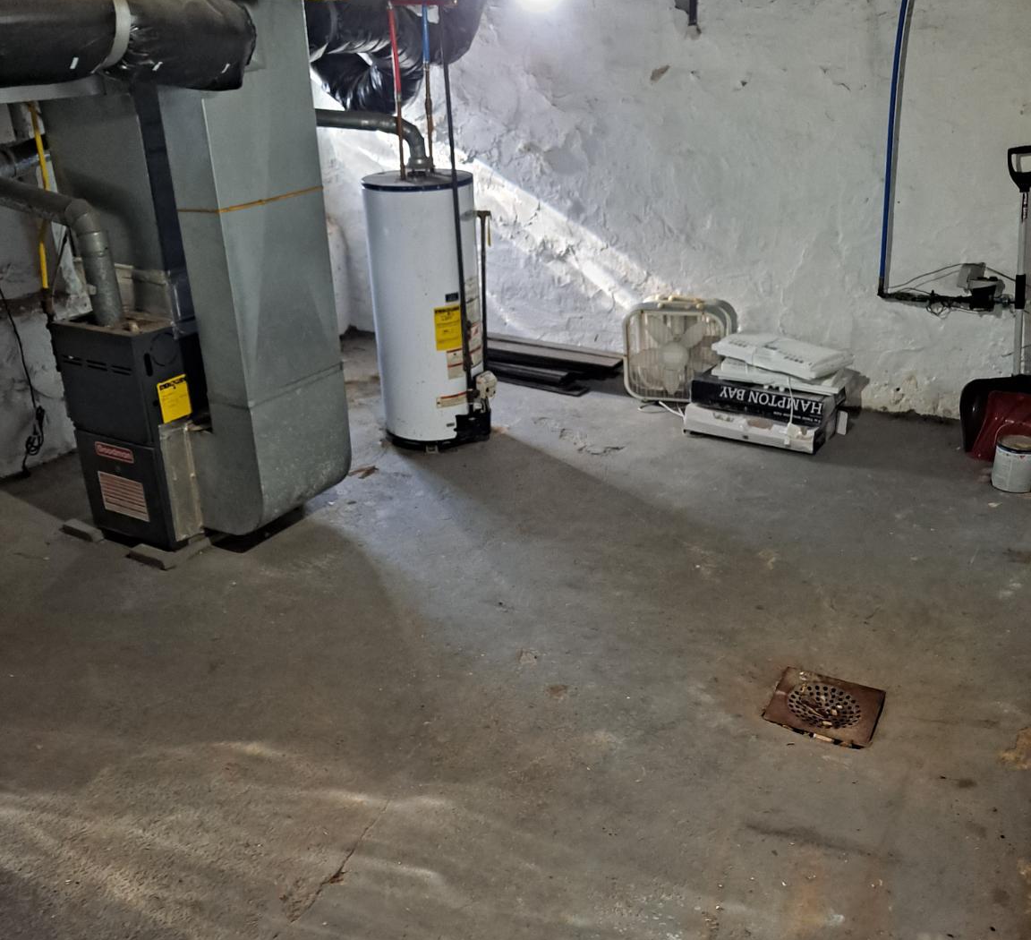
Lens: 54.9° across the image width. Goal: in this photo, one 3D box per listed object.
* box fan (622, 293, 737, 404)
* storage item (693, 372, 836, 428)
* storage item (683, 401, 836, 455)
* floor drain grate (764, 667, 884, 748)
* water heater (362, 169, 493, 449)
[{"bbox_3d":[0.829,-0.623,5.088,0.540,0.530,0.130,8,25,24],"label":"box fan"},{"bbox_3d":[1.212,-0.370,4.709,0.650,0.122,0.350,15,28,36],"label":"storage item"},{"bbox_3d":[1.166,-0.238,4.713,0.627,0.120,0.330,12,27,32],"label":"storage item"},{"bbox_3d":[0.861,0.653,2.763,0.271,0.020,0.271,11,26,30],"label":"floor drain grate"},{"bbox_3d":[-0.378,-0.767,4.711,0.590,1.230,0.510,9,25,25],"label":"water heater"}]

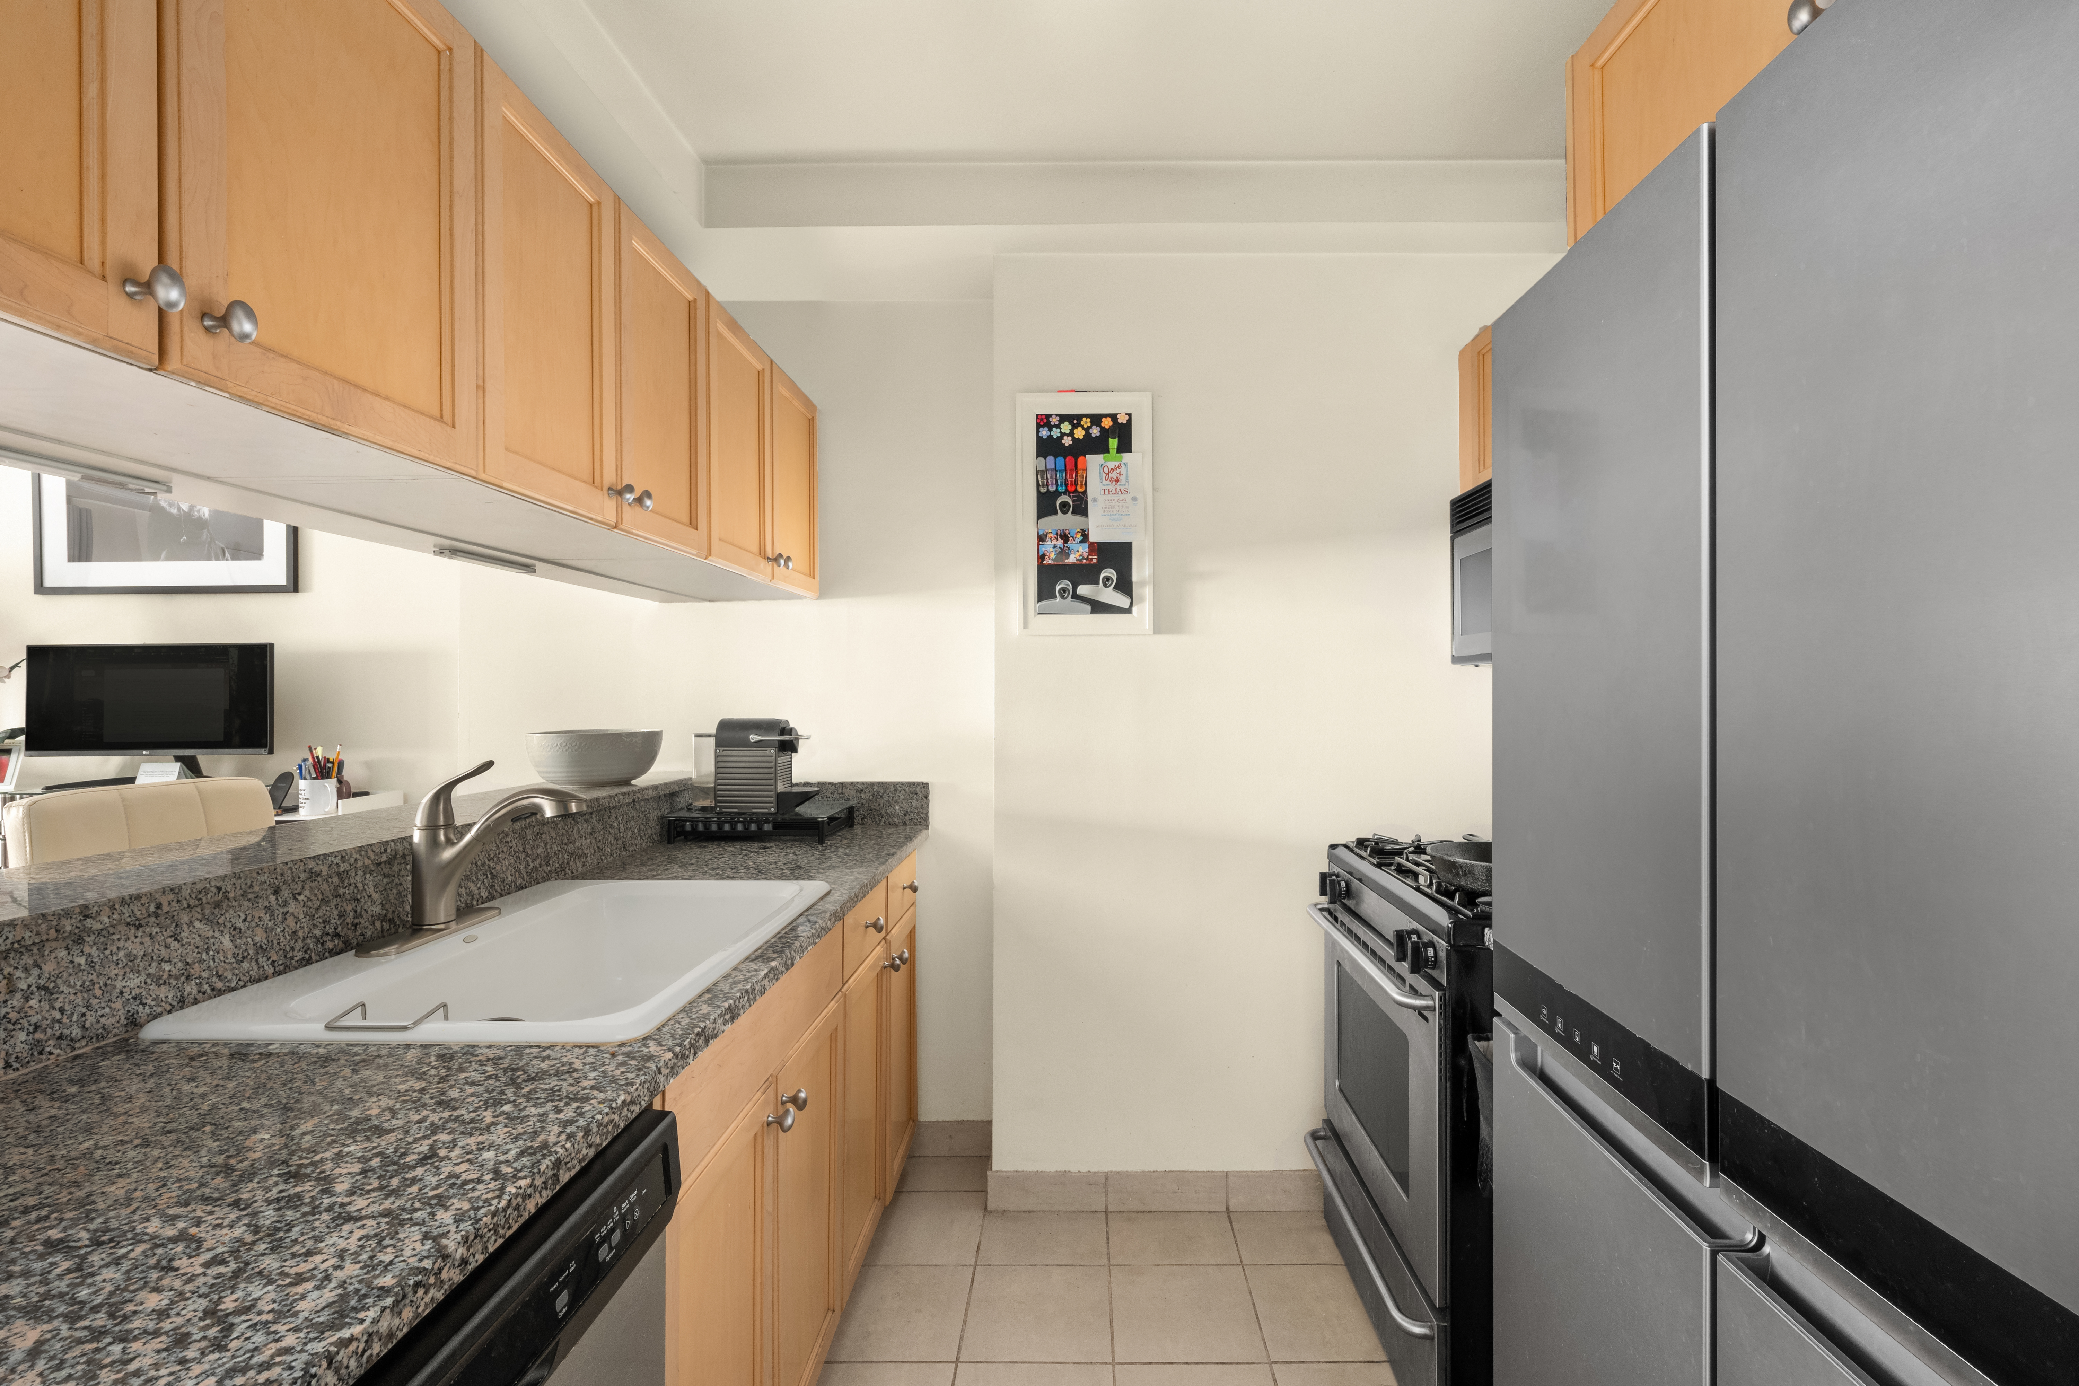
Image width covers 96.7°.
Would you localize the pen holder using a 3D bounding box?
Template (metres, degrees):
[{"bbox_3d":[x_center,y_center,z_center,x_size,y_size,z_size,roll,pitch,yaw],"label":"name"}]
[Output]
[{"bbox_3d":[-1.908,0.278,2.455,0.113,0.094,0.082,0,0,30],"label":"pen holder"}]

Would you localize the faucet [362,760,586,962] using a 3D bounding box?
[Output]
[{"bbox_3d":[-0.823,0.233,1.410,0.265,0.263,0.250,0,0,2],"label":"faucet"}]

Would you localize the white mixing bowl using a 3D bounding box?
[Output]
[{"bbox_3d":[-1.100,0.160,2.288,0.305,0.127,0.305,0,0,0],"label":"white mixing bowl"}]

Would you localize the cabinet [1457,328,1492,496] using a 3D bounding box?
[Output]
[{"bbox_3d":[1.205,-0.685,1.955,0.330,0.363,0.760,0,0,2],"label":"cabinet"}]

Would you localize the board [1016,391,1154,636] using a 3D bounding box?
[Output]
[{"bbox_3d":[0.114,-0.451,2.330,0.340,0.610,0.030,0,0,0],"label":"board"}]

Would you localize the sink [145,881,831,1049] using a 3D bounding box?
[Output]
[{"bbox_3d":[-0.697,0.459,1.397,0.559,0.190,0.835,0,0,2],"label":"sink"}]

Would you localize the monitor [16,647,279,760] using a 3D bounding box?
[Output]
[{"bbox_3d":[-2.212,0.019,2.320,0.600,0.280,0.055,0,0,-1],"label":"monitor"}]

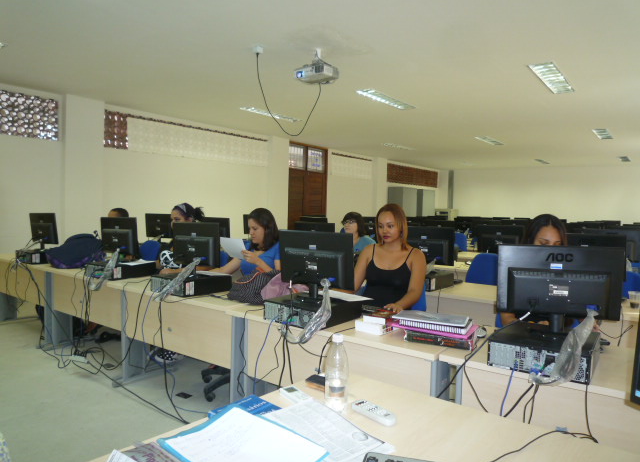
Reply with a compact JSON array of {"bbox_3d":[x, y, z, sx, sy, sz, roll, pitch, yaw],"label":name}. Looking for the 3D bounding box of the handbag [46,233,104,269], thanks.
[{"bbox_3d":[-2.193,0.171,4.171,0.460,0.310,0.320,-1,3,-28],"label":"handbag"}]

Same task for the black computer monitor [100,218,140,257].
[{"bbox_3d":[-1.867,0.091,4.323,0.520,0.400,0.190,3,3,28],"label":"black computer monitor"}]

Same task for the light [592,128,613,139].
[{"bbox_3d":[4.981,-1.706,8.133,0.220,0.070,1.240,3,4,37],"label":"light"}]

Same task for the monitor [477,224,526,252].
[{"bbox_3d":[2.080,0.134,5.338,0.520,0.400,0.190,3,4,33],"label":"monitor"}]

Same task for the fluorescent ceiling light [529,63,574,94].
[{"bbox_3d":[2.465,-1.604,4.875,0.220,0.070,1.240,3,4,37],"label":"fluorescent ceiling light"}]

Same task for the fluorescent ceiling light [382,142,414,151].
[{"bbox_3d":[1.830,-1.889,10.387,0.220,0.070,1.240,3,4,37],"label":"fluorescent ceiling light"}]

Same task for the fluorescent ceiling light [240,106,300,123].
[{"bbox_3d":[-0.745,-1.948,7.681,0.250,0.070,1.280,3,4,36],"label":"fluorescent ceiling light"}]

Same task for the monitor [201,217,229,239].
[{"bbox_3d":[-1.293,0.032,5.713,0.520,0.400,0.190,3,4,33],"label":"monitor"}]

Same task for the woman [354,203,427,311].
[{"bbox_3d":[0.389,0.519,2.675,0.500,1.300,0.680,2,3,19],"label":"woman"}]

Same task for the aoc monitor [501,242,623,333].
[{"bbox_3d":[0.940,0.232,1.813,0.441,0.347,0.180,2,3,17],"label":"aoc monitor"}]

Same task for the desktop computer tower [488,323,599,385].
[{"bbox_3d":[1.020,0.531,2.083,0.390,0.112,0.450,4,4,36],"label":"desktop computer tower"}]

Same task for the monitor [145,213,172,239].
[{"bbox_3d":[-2.267,-0.029,6.420,0.520,0.400,0.190,3,4,33],"label":"monitor"}]

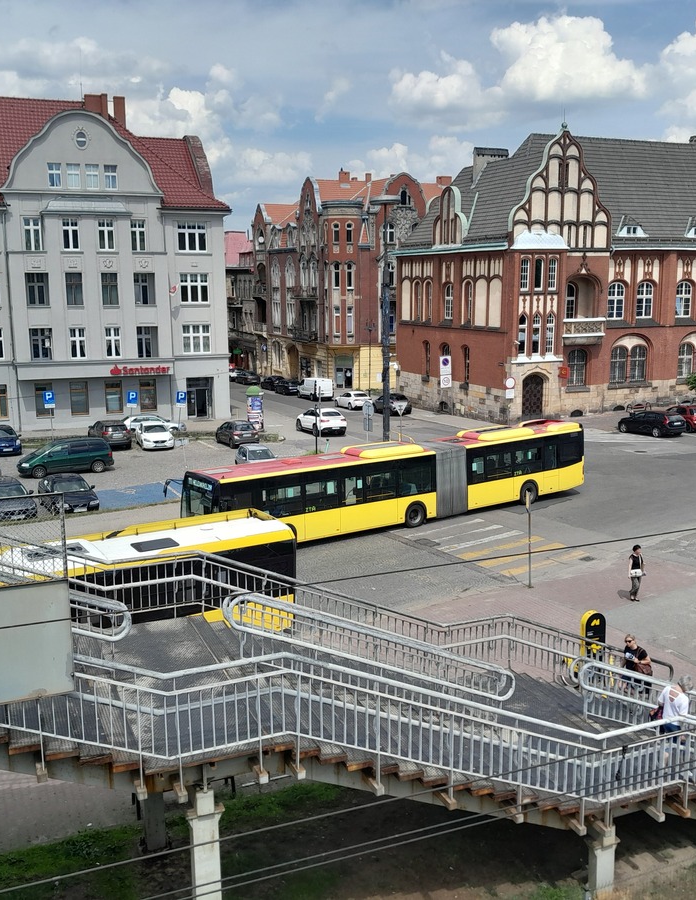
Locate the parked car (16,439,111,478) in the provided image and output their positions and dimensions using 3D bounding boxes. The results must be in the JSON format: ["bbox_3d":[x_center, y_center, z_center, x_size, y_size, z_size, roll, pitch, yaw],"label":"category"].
[{"bbox_3d":[-14.623,0.358,48.576,4.630,1.730,1.830,-6,12,-29],"label":"parked car"}]

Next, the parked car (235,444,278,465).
[{"bbox_3d":[-4.490,0.549,46.191,1.660,1.440,3.900,-5,10,-23],"label":"parked car"}]

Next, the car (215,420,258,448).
[{"bbox_3d":[-6.761,-1.034,57.346,1.710,1.510,3.970,-5,11,-26],"label":"car"}]

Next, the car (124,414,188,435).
[{"bbox_3d":[-13.012,-1.648,61.673,4.600,1.450,1.780,-5,11,-22],"label":"car"}]

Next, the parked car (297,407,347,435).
[{"bbox_3d":[-1.759,-1.915,61.881,1.950,1.680,4.800,-5,11,-24],"label":"parked car"}]

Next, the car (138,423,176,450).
[{"bbox_3d":[-11.654,-0.936,56.360,1.810,1.450,4.370,-5,10,-22],"label":"car"}]

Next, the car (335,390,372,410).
[{"bbox_3d":[0.436,-4.094,76.334,1.820,1.400,4.550,-5,10,-23],"label":"car"}]

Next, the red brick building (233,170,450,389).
[{"bbox_3d":[0.823,-18.801,106.759,14.000,21.500,27.000,-4,11,-21],"label":"red brick building"}]

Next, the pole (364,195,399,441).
[{"bbox_3d":[2.015,-6.177,48.729,1.655,13.749,1.655,0,10,0],"label":"pole"}]

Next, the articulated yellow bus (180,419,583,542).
[{"bbox_3d":[2.199,1.145,35.868,18.076,3.100,2.831,-7,11,-36],"label":"articulated yellow bus"}]

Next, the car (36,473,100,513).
[{"bbox_3d":[-11.926,1.805,39.853,1.810,1.450,4.620,-6,12,-27],"label":"car"}]

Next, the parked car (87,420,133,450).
[{"bbox_3d":[-14.569,-0.990,57.150,1.820,1.620,4.450,-5,10,-26],"label":"parked car"}]

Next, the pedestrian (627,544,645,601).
[{"bbox_3d":[8.141,3.457,26.376,0.500,1.600,0.380,-8,13,-36],"label":"pedestrian"}]

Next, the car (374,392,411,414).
[{"bbox_3d":[3.477,-3.588,72.311,1.820,1.530,4.380,-5,10,-23],"label":"car"}]

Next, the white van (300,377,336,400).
[{"bbox_3d":[-2.935,-5.517,84.222,1.920,1.910,4.850,-5,10,-24],"label":"white van"}]

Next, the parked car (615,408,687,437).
[{"bbox_3d":[19.066,-1.739,58.829,1.870,1.490,4.630,-5,10,-25],"label":"parked car"}]

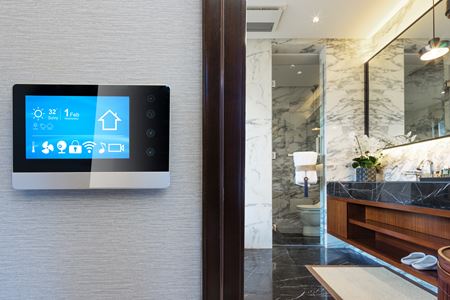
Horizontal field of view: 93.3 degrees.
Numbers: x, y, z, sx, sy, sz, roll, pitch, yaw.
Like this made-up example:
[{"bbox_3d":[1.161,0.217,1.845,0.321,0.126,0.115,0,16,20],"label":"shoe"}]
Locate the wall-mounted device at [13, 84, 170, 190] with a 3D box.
[{"bbox_3d":[-0.196,-0.019,0.323,0.231,0.154,0.023,0,0,0],"label":"wall-mounted device"}]

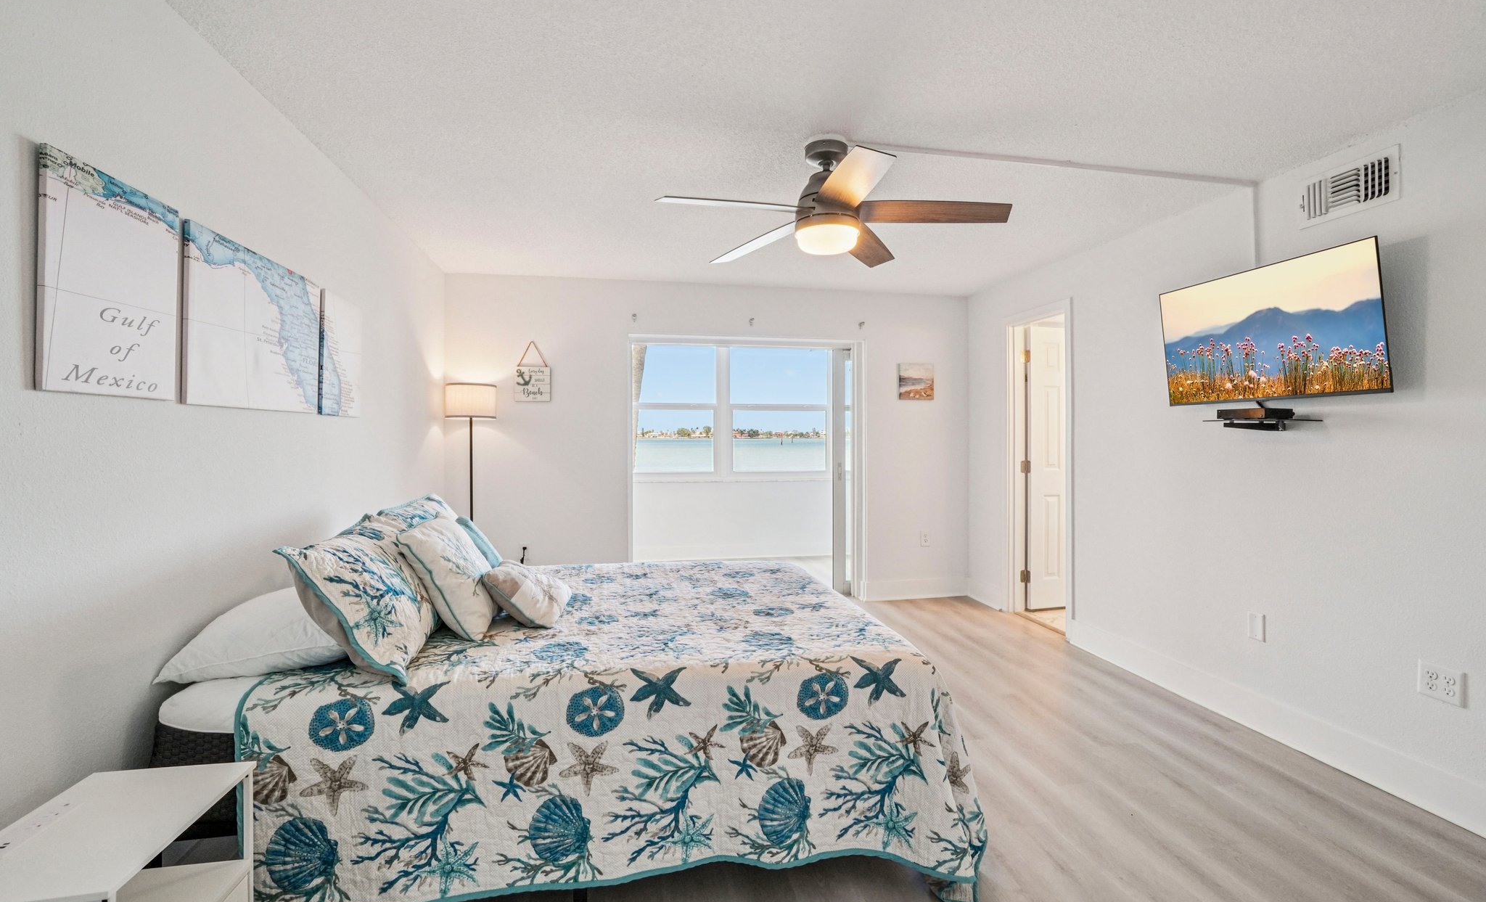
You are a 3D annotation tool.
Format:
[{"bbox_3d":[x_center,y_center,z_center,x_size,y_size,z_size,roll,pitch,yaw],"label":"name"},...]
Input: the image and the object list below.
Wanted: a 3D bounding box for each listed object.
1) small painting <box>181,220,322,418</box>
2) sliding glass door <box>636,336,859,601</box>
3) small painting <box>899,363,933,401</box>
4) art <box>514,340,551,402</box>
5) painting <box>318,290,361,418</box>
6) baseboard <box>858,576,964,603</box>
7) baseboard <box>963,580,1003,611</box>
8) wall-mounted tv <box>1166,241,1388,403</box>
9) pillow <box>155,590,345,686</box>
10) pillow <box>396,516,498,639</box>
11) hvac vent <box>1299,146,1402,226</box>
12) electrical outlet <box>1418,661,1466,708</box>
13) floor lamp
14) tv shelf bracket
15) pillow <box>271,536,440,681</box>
[{"bbox_3d":[-1.535,-0.371,1.977,0.025,0.486,0.741,-1,1,-12],"label":"small painting"},{"bbox_3d":[0.039,0.177,4.726,1.740,2.005,0.100,-1,1,-12],"label":"sliding glass door"},{"bbox_3d":[1.377,-0.545,4.912,0.295,0.289,0.025,-1,1,-12],"label":"small painting"},{"bbox_3d":[-1.464,-0.549,4.315,0.243,0.420,0.015,-1,1,-12],"label":"art"},{"bbox_3d":[-1.657,-0.387,2.549,0.025,0.489,0.360,-1,1,-12],"label":"painting"},{"bbox_3d":[1.377,1.105,4.948,0.920,0.150,0.017,0,1,-11],"label":"baseboard"},{"bbox_3d":[1.890,1.113,4.834,0.015,0.145,0.445,-1,1,-12],"label":"baseboard"},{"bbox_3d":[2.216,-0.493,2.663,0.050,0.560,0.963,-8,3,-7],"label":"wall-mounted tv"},{"bbox_3d":[-1.314,0.510,1.947,0.500,0.190,0.680,0,1,-11],"label":"pillow"},{"bbox_3d":[-1.037,0.432,2.238,0.160,0.430,0.430,-36,7,-9],"label":"pillow"},{"bbox_3d":[2.332,-1.017,2.404,0.020,0.202,0.340,-1,1,-12],"label":"hvac vent"},{"bbox_3d":[2.409,0.804,2.136,0.010,0.115,0.116,0,1,-11],"label":"electrical outlet"},{"bbox_3d":[-1.774,0.380,4.058,0.350,1.670,0.350,0,1,-11],"label":"floor lamp"},{"bbox_3d":[2.193,-0.113,2.640,0.210,0.058,0.330,0,1,-11],"label":"tv shelf bracket"},{"bbox_3d":[-1.137,0.438,2.019,0.510,0.190,0.670,43,-2,-3],"label":"pillow"}]

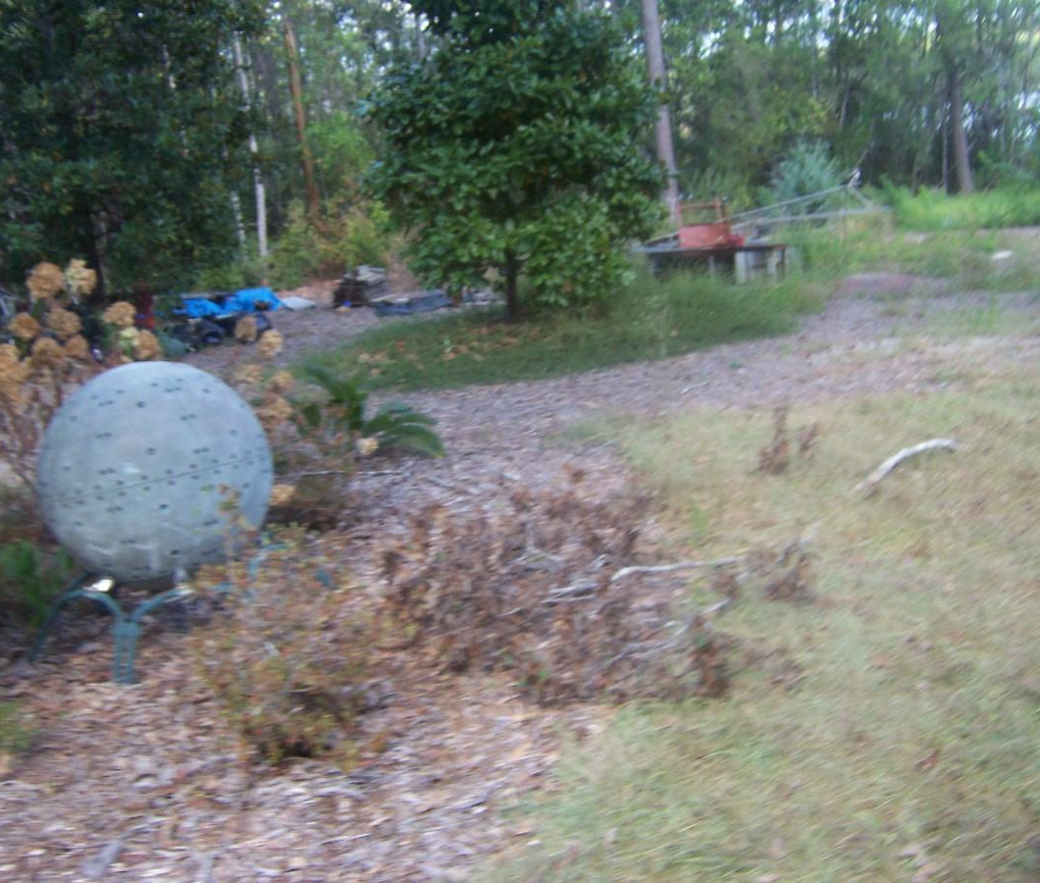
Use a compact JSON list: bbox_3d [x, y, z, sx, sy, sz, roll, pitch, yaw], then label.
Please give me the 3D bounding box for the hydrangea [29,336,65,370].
[{"bbox_3d":[-1.999,-0.376,4.750,0.146,0.137,0.141,-12,15,-22],"label":"hydrangea"}]

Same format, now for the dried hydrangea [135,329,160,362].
[{"bbox_3d":[-1.478,-0.383,4.450,0.106,0.131,0.119,-6,14,0],"label":"dried hydrangea"}]

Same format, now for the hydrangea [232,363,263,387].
[{"bbox_3d":[-1.201,-0.292,4.950,0.136,0.101,0.118,-10,14,-13],"label":"hydrangea"}]

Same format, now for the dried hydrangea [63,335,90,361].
[{"bbox_3d":[-1.752,-0.371,4.450,0.109,0.106,0.107,-6,14,0],"label":"dried hydrangea"}]

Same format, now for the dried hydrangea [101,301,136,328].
[{"bbox_3d":[-1.750,-0.555,4.900,0.143,0.116,0.129,-11,14,-18],"label":"dried hydrangea"}]

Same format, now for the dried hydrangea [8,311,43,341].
[{"bbox_3d":[-1.940,-0.452,4.400,0.119,0.120,0.120,-6,14,0],"label":"dried hydrangea"}]

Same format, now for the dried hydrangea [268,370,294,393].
[{"bbox_3d":[-0.936,-0.237,4.400,0.109,0.088,0.099,-6,14,0],"label":"dried hydrangea"}]

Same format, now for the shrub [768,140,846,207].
[{"bbox_3d":[4.722,-4.322,18.500,1.214,1.248,1.214,-6,14,0],"label":"shrub"}]

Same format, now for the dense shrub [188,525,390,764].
[{"bbox_3d":[-0.644,0.582,3.170,0.521,0.620,0.521,-6,14,0],"label":"dense shrub"}]

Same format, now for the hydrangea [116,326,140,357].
[{"bbox_3d":[-1.694,-0.430,4.850,0.110,0.132,0.115,-11,14,-18],"label":"hydrangea"}]

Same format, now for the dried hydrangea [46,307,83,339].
[{"bbox_3d":[-1.786,-0.463,4.400,0.136,0.127,0.131,-6,14,0],"label":"dried hydrangea"}]

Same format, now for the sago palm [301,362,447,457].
[{"bbox_3d":[-0.805,-0.149,6.000,0.780,0.500,0.750,-5,14,0],"label":"sago palm"}]

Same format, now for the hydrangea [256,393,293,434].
[{"bbox_3d":[-1.051,-0.120,4.800,0.156,0.171,0.163,-9,14,-12],"label":"hydrangea"}]

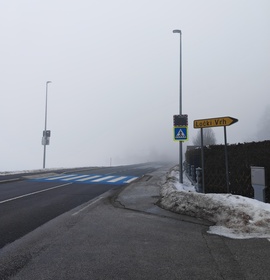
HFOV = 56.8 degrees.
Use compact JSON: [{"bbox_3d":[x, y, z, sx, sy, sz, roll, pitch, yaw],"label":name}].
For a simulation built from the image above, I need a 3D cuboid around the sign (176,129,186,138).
[{"bbox_3d":[2.287,-0.298,12.380,0.620,0.620,0.040,-1,-5,10],"label":"sign"}]

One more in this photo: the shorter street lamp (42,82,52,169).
[{"bbox_3d":[-7.731,-1.403,22.231,0.580,7.923,0.220,-1,-5,9],"label":"shorter street lamp"}]

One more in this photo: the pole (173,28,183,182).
[{"bbox_3d":[2.126,-1.795,12.667,0.500,7.908,0.200,-1,-5,9],"label":"pole"}]

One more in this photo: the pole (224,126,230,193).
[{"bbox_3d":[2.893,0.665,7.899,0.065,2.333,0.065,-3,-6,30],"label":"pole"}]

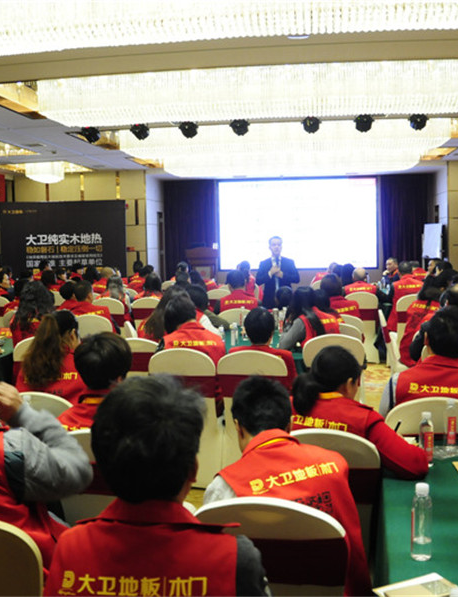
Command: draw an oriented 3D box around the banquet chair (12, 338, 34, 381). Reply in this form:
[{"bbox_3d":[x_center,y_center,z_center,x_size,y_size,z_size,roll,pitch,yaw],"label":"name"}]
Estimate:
[{"bbox_3d":[-1.492,0.743,5.768,0.455,0.930,0.560,0,5,8],"label":"banquet chair"}]

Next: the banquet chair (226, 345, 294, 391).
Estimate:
[{"bbox_3d":[0.207,0.771,4.405,0.450,0.930,0.540,0,4,12],"label":"banquet chair"}]

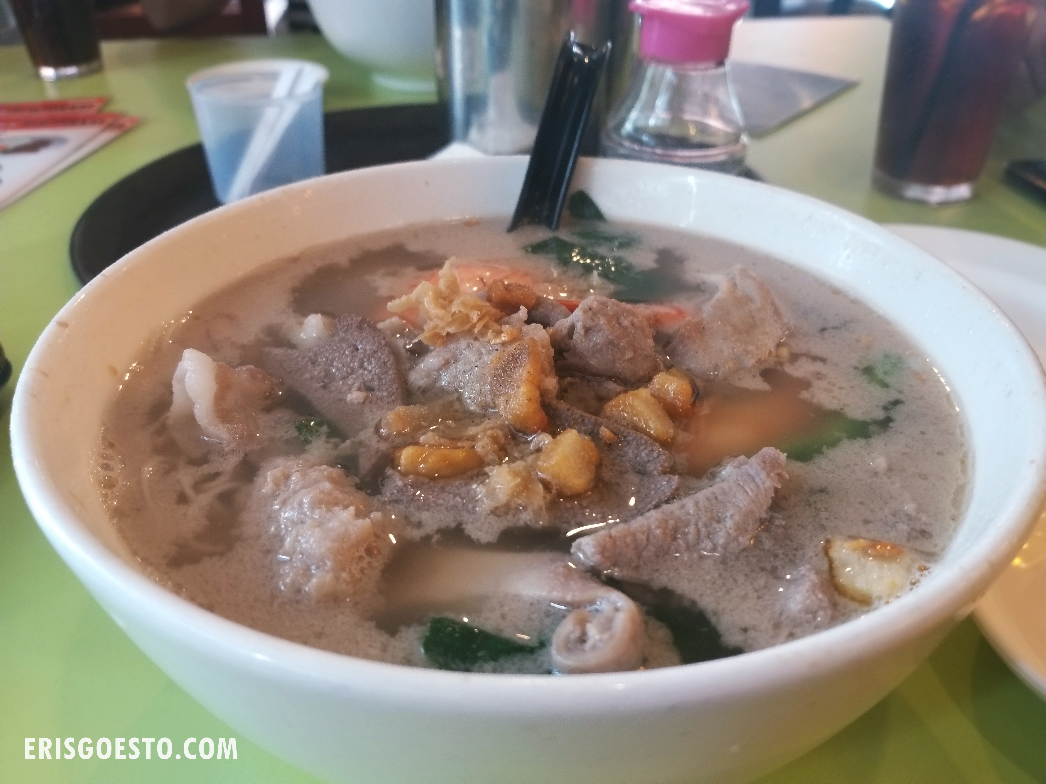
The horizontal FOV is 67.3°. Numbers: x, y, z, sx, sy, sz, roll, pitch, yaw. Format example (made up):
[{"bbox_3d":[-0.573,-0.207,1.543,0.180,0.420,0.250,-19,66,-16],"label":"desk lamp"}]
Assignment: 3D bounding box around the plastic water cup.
[{"bbox_3d":[-0.145,-0.144,0.446,0.074,0.066,0.074,1,36,-1],"label":"plastic water cup"}]

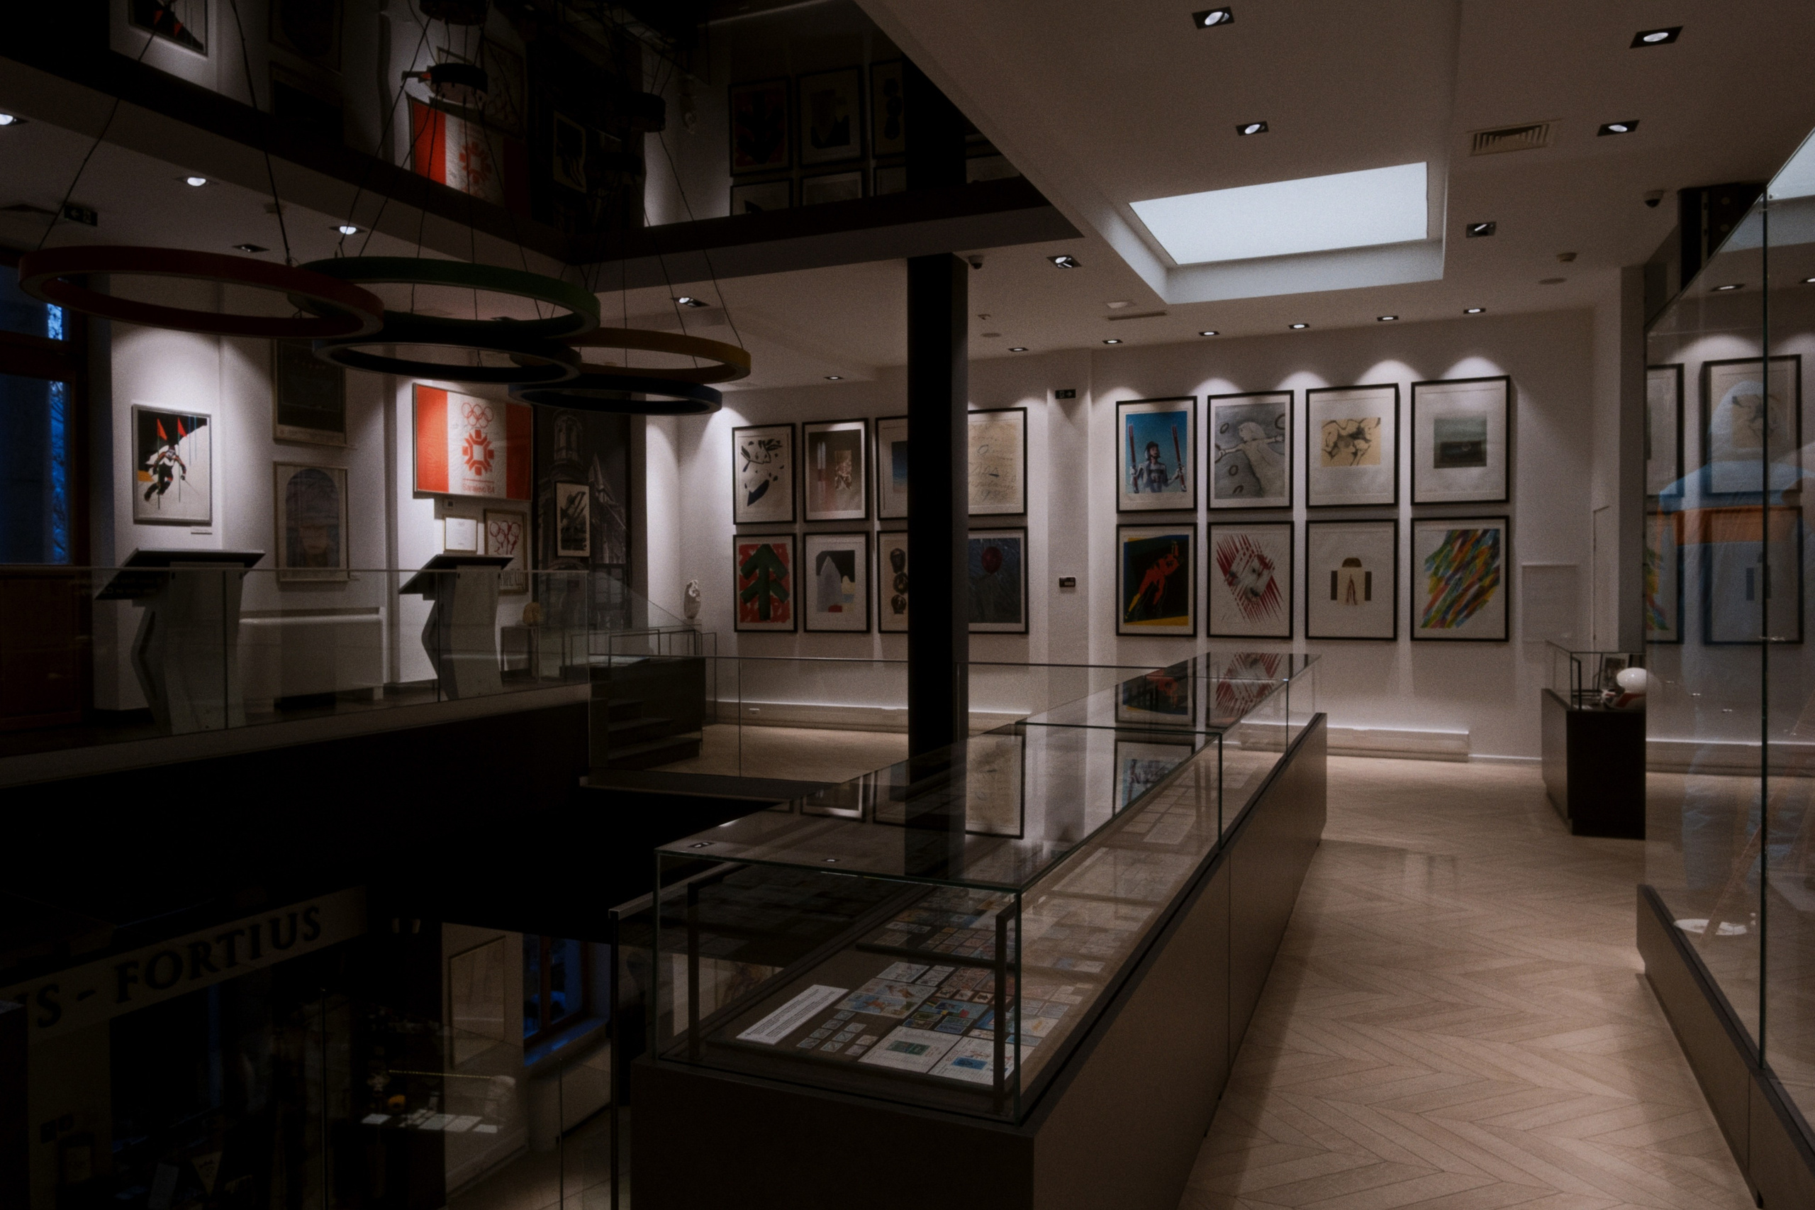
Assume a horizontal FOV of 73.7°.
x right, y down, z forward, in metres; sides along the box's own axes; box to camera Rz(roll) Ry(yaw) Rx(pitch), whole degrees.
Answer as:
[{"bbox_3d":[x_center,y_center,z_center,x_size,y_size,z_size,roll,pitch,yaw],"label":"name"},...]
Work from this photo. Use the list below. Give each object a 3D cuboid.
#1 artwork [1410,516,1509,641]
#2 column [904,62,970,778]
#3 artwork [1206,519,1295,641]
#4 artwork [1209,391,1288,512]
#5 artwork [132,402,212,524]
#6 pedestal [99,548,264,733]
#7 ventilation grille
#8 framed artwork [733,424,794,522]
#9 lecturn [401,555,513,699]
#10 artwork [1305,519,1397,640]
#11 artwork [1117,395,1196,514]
[{"bbox_3d":[4.780,-0.223,10.471,0.760,1.063,0.033,0,1,23],"label":"artwork"},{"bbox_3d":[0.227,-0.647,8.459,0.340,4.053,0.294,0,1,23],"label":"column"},{"bbox_3d":[3.105,-0.220,10.953,0.750,1.045,0.030,0,1,23],"label":"artwork"},{"bbox_3d":[3.164,-1.407,11.129,0.760,1.063,0.033,0,1,23],"label":"artwork"},{"bbox_3d":[-4.790,-0.893,7.900,0.030,0.750,0.540,0,1,23],"label":"artwork"},{"bbox_3d":[-4.101,0.203,6.867,0.375,1.013,0.765,0,1,23],"label":"pedestal"},{"bbox_3d":[3.089,-2.374,6.176,0.405,0.030,0.395,0,1,23],"label":"ventilation grille"},{"bbox_3d":[-1.526,-1.387,12.931,0.750,1.045,0.030,0,1,23],"label":"framed artwork"},{"bbox_3d":[-3.268,0.165,8.846,0.375,1.013,0.765,0,1,23],"label":"lecturn"},{"bbox_3d":[3.895,-0.217,10.611,0.750,1.045,0.030,0,1,23],"label":"artwork"},{"bbox_3d":[2.322,-1.383,11.264,0.750,1.045,0.030,0,1,23],"label":"artwork"}]

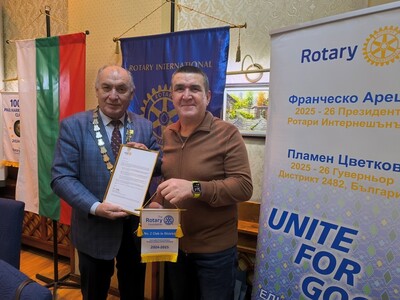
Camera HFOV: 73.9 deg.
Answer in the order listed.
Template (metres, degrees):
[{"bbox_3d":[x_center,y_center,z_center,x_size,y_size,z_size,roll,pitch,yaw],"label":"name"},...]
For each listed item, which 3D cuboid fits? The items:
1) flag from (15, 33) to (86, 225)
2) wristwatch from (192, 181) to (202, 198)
[{"bbox_3d":[-1.260,-0.155,2.210,0.900,1.500,0.100,6,8,27],"label":"flag"},{"bbox_3d":[-0.011,0.167,1.130,0.040,0.070,0.056,-1,-22,-16],"label":"wristwatch"}]

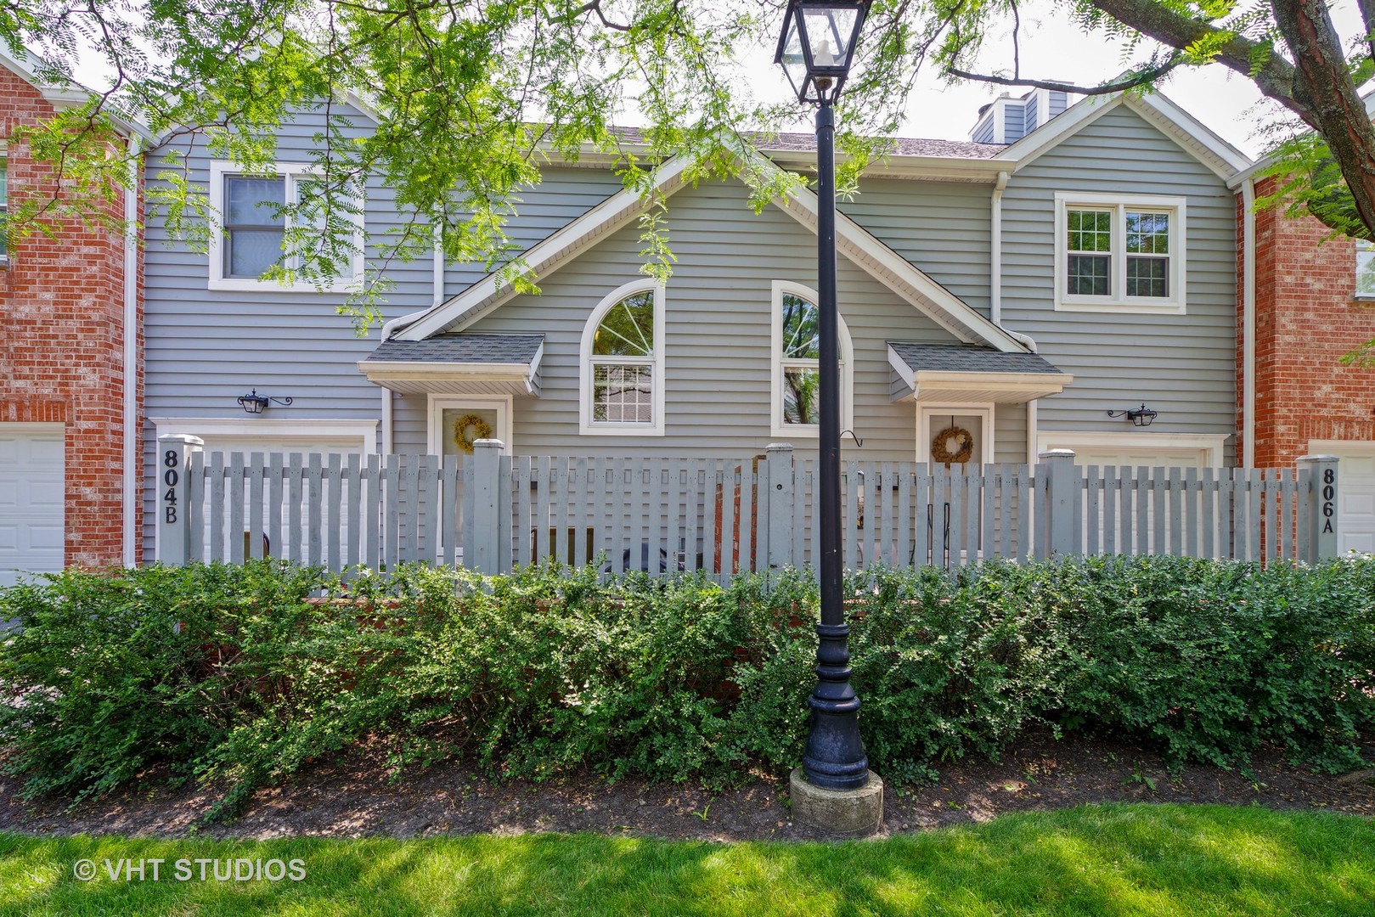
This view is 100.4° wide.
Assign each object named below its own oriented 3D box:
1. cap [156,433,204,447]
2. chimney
[{"bbox_3d":[-3.153,-0.119,3.578,0.153,0.056,0.153,1,-3,-4],"label":"cap"},{"bbox_3d":[7.538,-7.324,13.044,1.336,1.330,1.755,1,-3,-4],"label":"chimney"}]

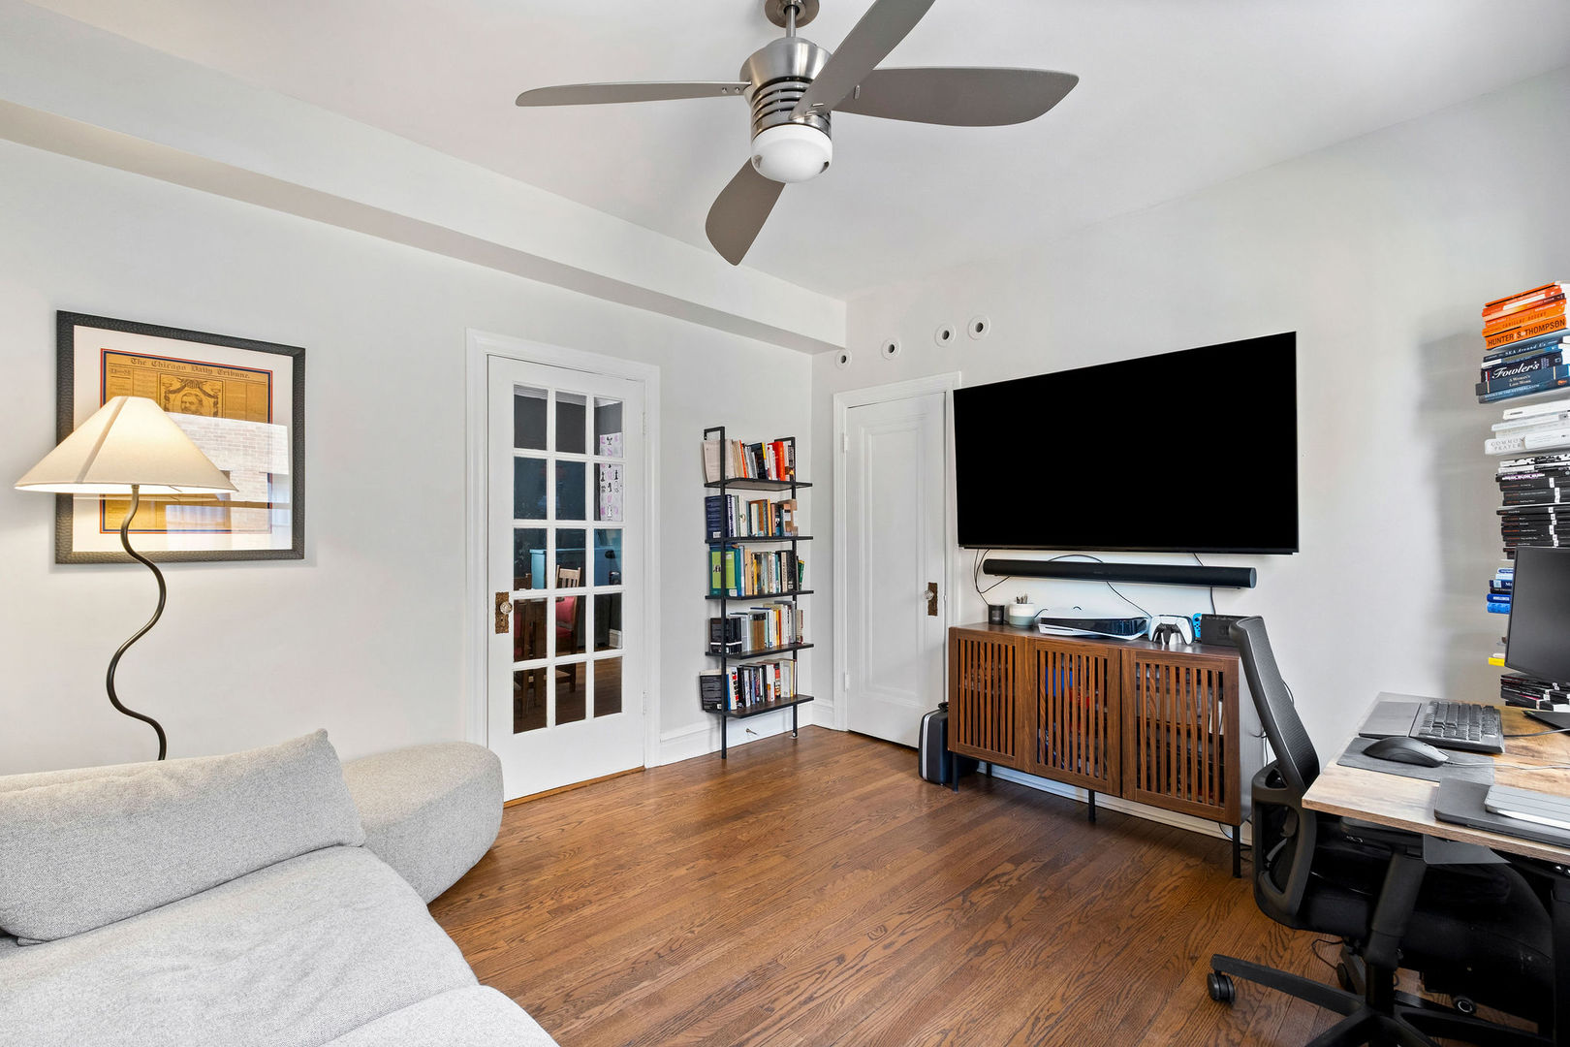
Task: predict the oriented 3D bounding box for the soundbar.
[{"bbox_3d":[1.442,0.225,2.974,0.116,0.087,1.139,1,-1,-44],"label":"soundbar"}]

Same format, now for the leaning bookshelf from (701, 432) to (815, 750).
[{"bbox_3d":[-0.145,0.386,3.861,0.593,1.849,0.317,1,-1,-44],"label":"leaning bookshelf"}]

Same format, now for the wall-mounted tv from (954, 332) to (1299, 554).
[{"bbox_3d":[1.434,-0.297,2.989,0.048,0.826,1.446,-3,2,-44],"label":"wall-mounted tv"}]

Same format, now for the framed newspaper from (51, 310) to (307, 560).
[{"bbox_3d":[-2.017,-0.262,2.228,0.618,0.778,0.030,0,-1,-44],"label":"framed newspaper"}]

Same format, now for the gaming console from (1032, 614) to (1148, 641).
[{"bbox_3d":[1.377,0.462,2.916,0.259,0.104,0.389,1,-1,-44],"label":"gaming console"}]

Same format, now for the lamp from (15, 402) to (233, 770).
[{"bbox_3d":[-1.924,0.455,1.932,0.462,1.645,0.462,1,-1,-44],"label":"lamp"}]

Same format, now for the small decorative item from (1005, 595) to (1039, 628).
[{"bbox_3d":[1.176,0.435,3.242,0.122,0.161,0.122,1,-1,-44],"label":"small decorative item"}]

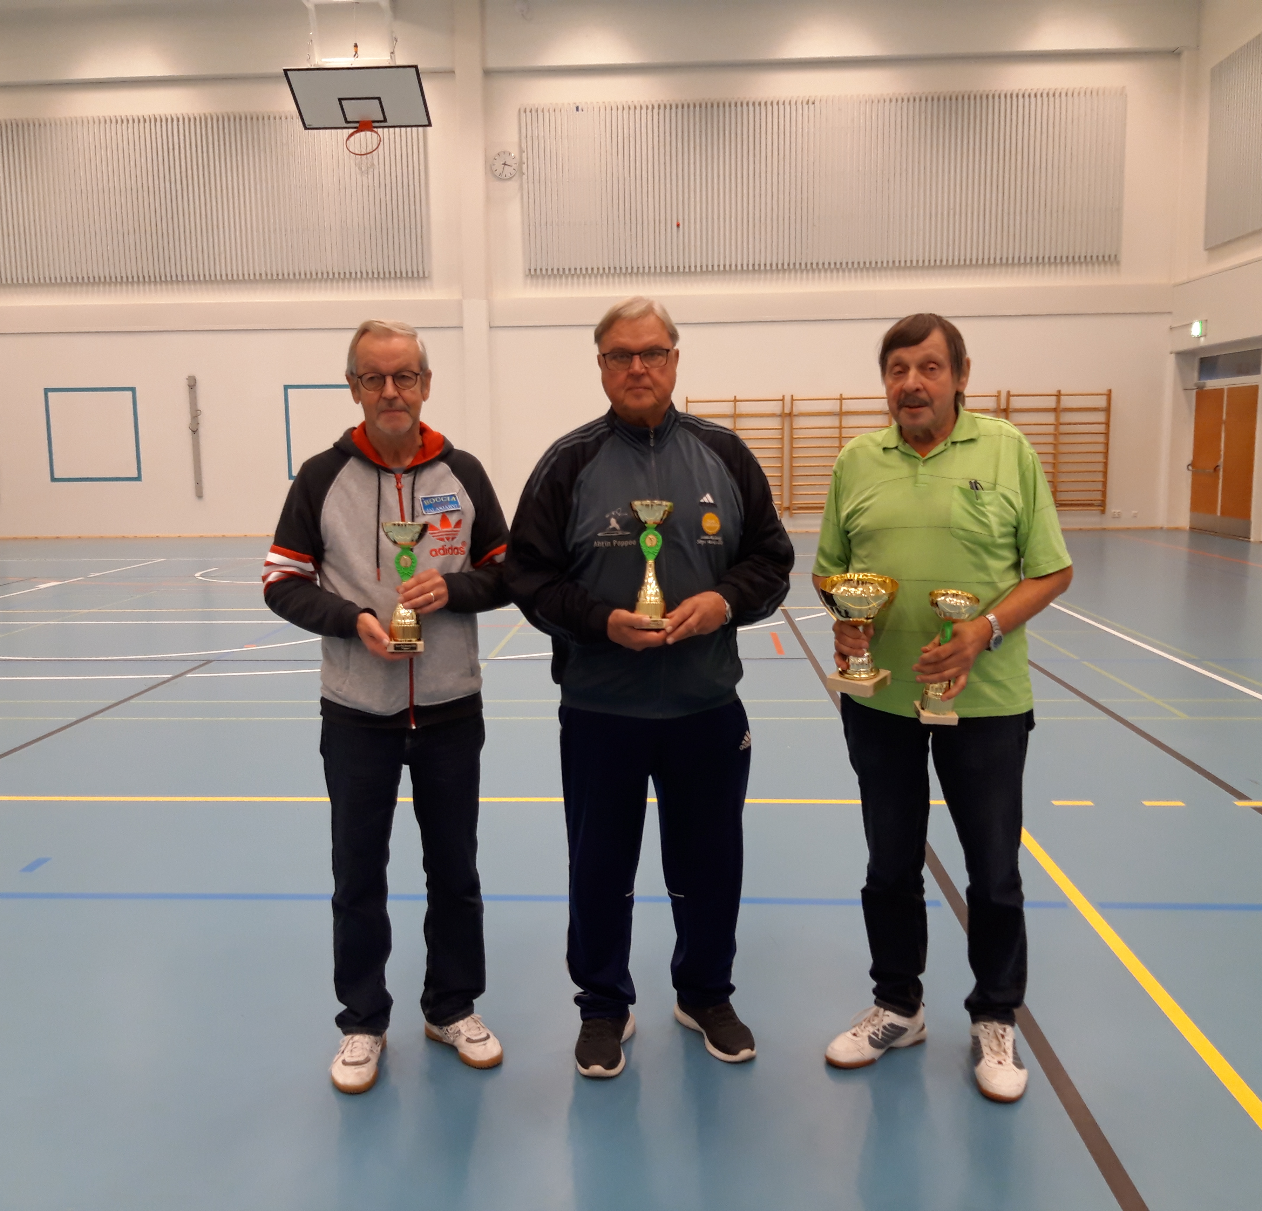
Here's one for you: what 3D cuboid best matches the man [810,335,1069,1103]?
[{"bbox_3d":[0.687,0.216,2.699,0.570,1.700,0.430,2,8,22],"label":"man"}]

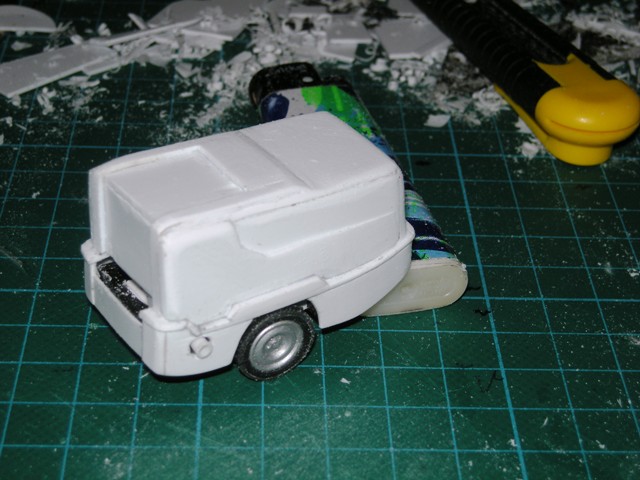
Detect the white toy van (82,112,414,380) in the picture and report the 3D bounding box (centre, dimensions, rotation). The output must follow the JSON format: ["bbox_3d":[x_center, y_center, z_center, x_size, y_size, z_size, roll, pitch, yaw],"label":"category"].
[{"bbox_3d":[-0.010,0.001,0.260,0.052,0.034,0.030,-18,40,-28],"label":"white toy van"}]

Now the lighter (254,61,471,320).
[{"bbox_3d":[0.005,-0.013,0.301,0.023,0.011,0.075,-7,35,-14],"label":"lighter"}]

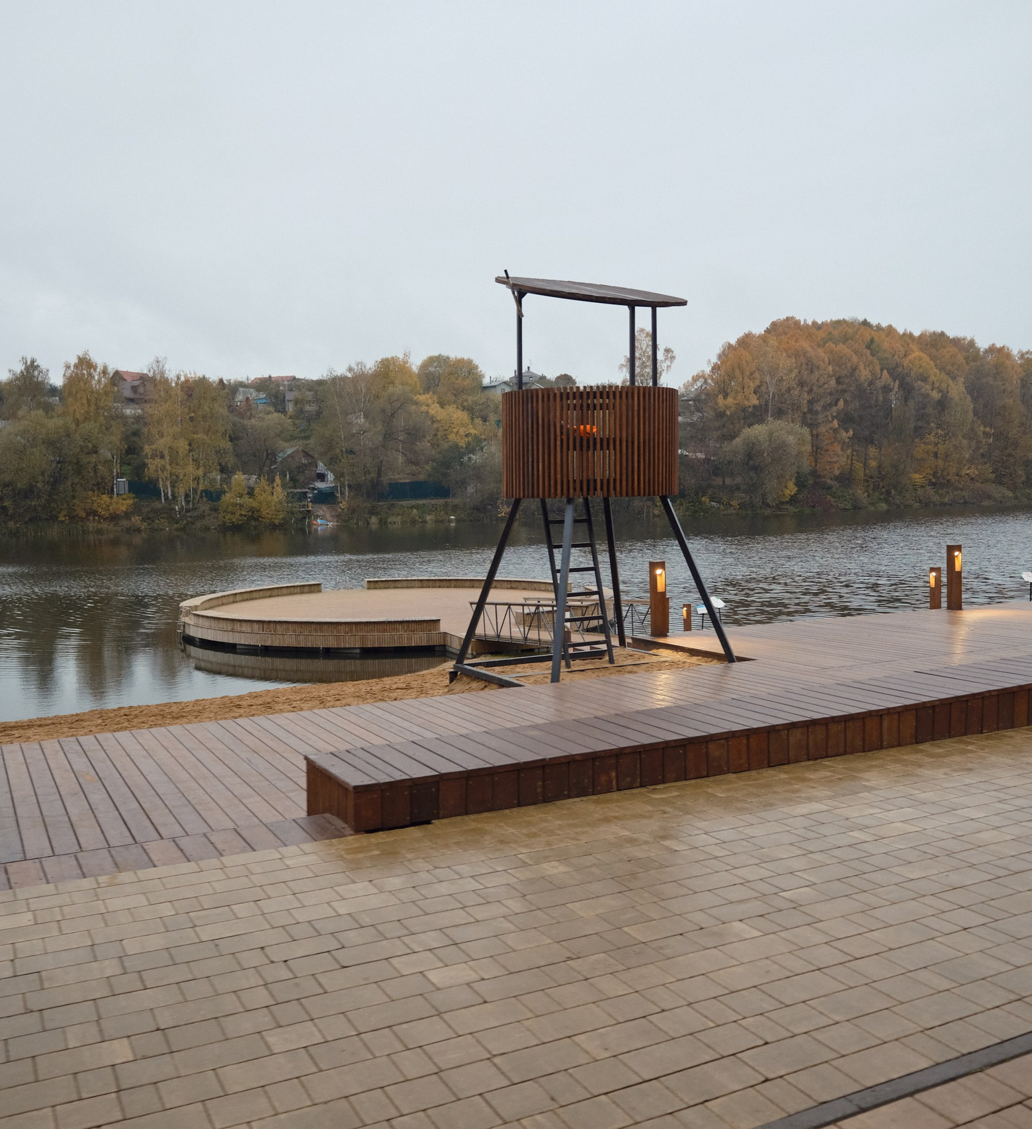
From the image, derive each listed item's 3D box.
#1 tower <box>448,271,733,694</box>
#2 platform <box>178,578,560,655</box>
[{"bbox_3d":[0.733,-0.879,11.036,2.100,3.950,2.080,-3,4,-27],"label":"tower"},{"bbox_3d":[-3.733,1.476,37.182,14.000,0.950,14.000,-1,4,0],"label":"platform"}]

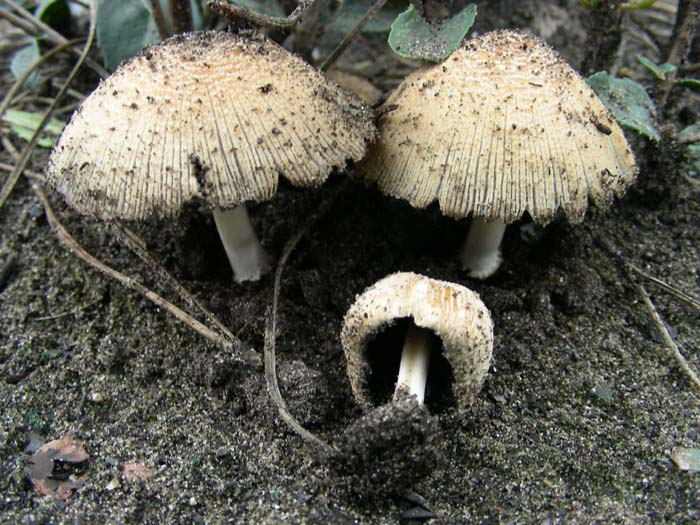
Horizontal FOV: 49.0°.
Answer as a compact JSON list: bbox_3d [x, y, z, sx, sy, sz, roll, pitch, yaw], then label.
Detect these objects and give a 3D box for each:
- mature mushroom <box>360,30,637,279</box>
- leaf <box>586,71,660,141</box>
[{"bbox_3d":[0.035,-0.023,0.176,0.058,0.058,0.058,0,30,0],"label":"mature mushroom"},{"bbox_3d":[0.069,-0.040,0.198,0.020,0.005,0.021,-17,63,10],"label":"leaf"}]

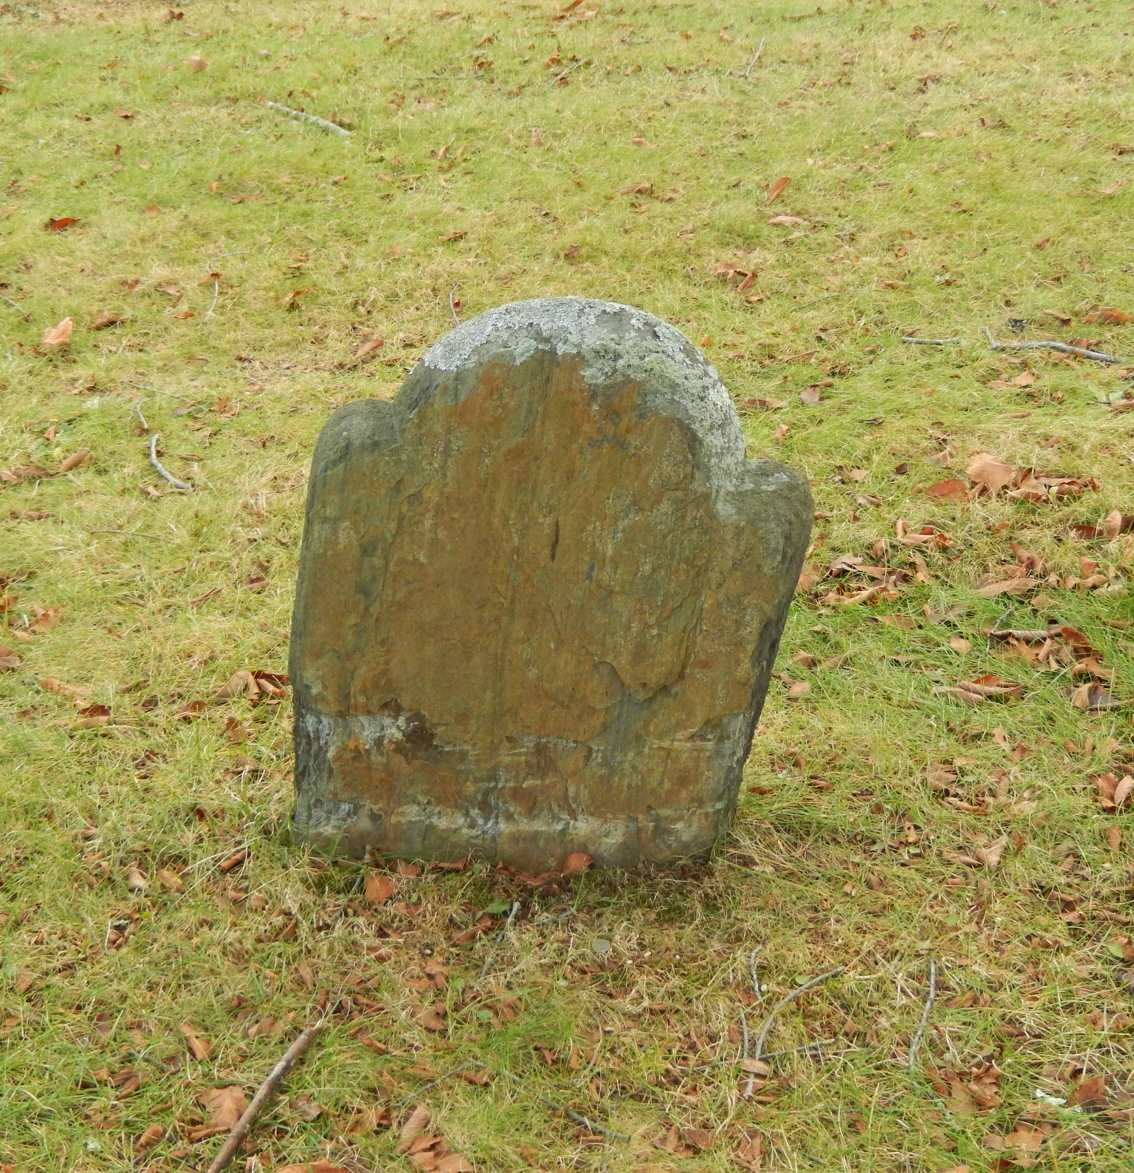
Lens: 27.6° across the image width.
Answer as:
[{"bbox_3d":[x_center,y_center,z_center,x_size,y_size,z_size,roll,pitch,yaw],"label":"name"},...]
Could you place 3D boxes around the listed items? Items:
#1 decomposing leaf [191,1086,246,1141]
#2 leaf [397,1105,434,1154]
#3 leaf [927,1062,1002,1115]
[{"bbox_3d":[-0.349,0.526,2.307,0.056,0.024,0.072,-1,27,-3],"label":"decomposing leaf"},{"bbox_3d":[-0.144,0.516,2.188,0.022,0.018,0.039,14,30,22],"label":"leaf"},{"bbox_3d":[0.389,0.491,2.255,0.065,0.030,0.041,2,28,0],"label":"leaf"}]

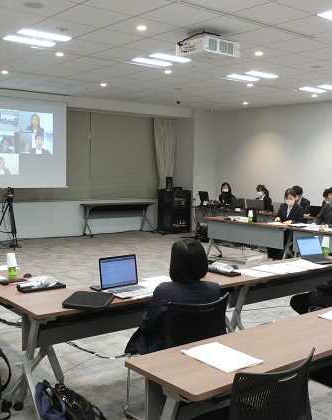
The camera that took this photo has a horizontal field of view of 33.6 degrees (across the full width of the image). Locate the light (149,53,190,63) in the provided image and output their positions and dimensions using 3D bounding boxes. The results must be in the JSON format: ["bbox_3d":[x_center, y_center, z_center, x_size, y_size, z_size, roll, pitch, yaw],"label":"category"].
[{"bbox_3d":[0.078,-2.051,7.397,0.615,0.060,0.185,-2,5,-39],"label":"light"}]

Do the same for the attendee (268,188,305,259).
[{"bbox_3d":[2.010,0.288,8.875,0.500,1.240,0.750,5,6,43],"label":"attendee"}]

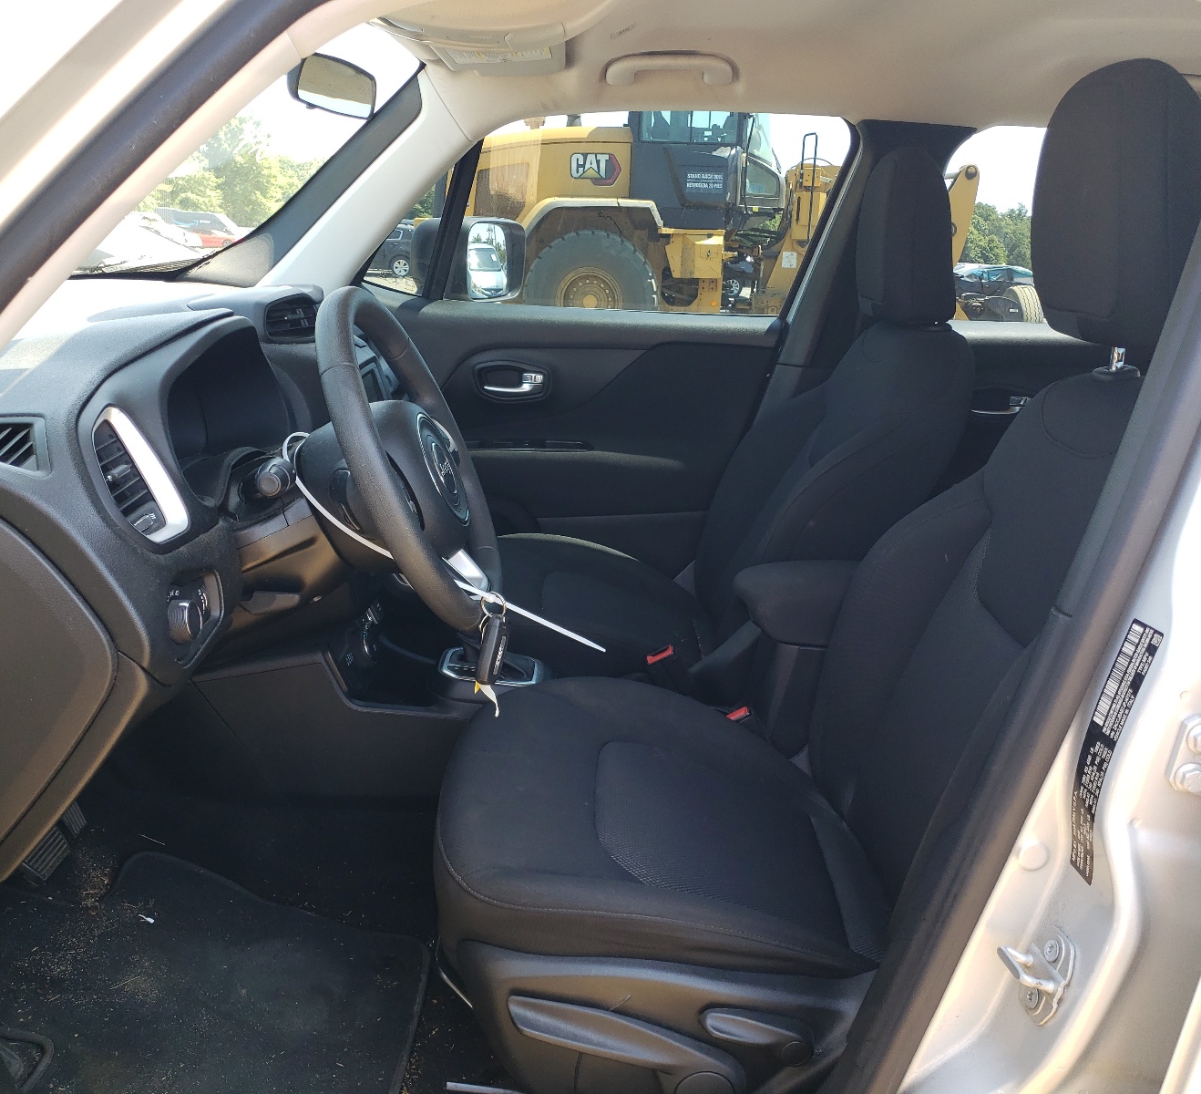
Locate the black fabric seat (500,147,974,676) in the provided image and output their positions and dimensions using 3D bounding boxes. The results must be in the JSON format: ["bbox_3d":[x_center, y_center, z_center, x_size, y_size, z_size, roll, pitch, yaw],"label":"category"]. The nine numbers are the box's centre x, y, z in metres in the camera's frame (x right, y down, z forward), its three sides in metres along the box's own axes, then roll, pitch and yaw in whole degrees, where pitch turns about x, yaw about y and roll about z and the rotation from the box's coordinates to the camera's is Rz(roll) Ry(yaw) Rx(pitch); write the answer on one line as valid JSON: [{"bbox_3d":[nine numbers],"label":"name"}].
[{"bbox_3d":[0.203,-0.156,1.841,0.760,1.020,0.530,2,15,1],"label":"black fabric seat"}]

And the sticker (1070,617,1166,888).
[{"bbox_3d":[0.330,0.134,0.708,0.006,0.177,0.032,4,16,-15],"label":"sticker"}]

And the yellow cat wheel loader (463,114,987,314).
[{"bbox_3d":[1.918,-3.866,13.081,7.600,3.420,2.750,5,15,12],"label":"yellow cat wheel loader"}]

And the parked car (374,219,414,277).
[{"bbox_3d":[-7.341,-8.802,32.300,4.650,1.700,1.840,-1,15,-9],"label":"parked car"}]

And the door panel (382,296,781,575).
[{"bbox_3d":[-0.108,-0.170,2.206,0.930,0.640,0.130,2,15,1],"label":"door panel"}]

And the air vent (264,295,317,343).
[{"bbox_3d":[-0.405,-0.292,1.402,0.040,0.065,0.110,8,16,23],"label":"air vent"}]

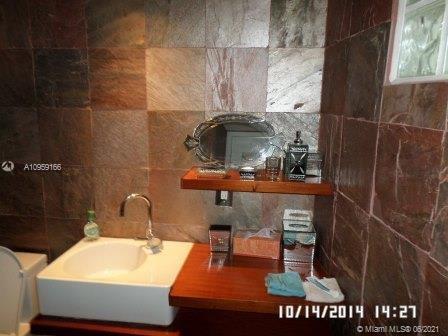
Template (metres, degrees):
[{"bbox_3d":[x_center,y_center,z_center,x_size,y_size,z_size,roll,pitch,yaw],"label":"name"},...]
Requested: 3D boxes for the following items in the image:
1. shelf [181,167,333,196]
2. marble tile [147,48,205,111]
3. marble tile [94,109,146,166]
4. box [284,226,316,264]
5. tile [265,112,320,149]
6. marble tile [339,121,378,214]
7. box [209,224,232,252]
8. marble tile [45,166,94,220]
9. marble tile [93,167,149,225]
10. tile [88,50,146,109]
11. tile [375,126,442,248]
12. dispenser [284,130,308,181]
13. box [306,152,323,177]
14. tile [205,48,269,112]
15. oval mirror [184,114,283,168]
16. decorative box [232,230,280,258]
[{"bbox_3d":[0.155,0.052,1.537,0.650,0.047,0.292,2,11,5],"label":"shelf"},{"bbox_3d":[-0.242,-0.443,1.631,0.303,0.303,0.012,2,10,6],"label":"marble tile"},{"bbox_3d":[-0.551,-0.154,1.716,0.303,0.303,0.012,2,10,6],"label":"marble tile"},{"bbox_3d":[0.364,0.362,1.604,0.145,0.150,0.150,2,10,6],"label":"box"},{"bbox_3d":[0.345,-0.123,1.644,0.268,0.305,0.020,2,12,5],"label":"tile"},{"bbox_3d":[0.500,-0.028,1.202,0.020,0.305,0.305,0,12,-2],"label":"marble tile"},{"bbox_3d":[-0.018,0.377,1.738,0.108,0.118,0.080,0,12,-2],"label":"box"},{"bbox_3d":[-0.860,0.135,1.802,0.303,0.303,0.012,2,10,6],"label":"marble tile"},{"bbox_3d":[-0.564,0.150,1.783,0.302,0.302,0.015,2,11,5],"label":"marble tile"},{"bbox_3d":[-0.545,-0.455,1.665,0.303,0.303,0.012,2,10,6],"label":"tile"},{"bbox_3d":[0.490,0.032,0.892,0.015,0.302,0.302,1,11,-1],"label":"tile"},{"bbox_3d":[0.327,-0.053,1.435,0.080,0.215,0.076,2,10,2],"label":"dispenser"},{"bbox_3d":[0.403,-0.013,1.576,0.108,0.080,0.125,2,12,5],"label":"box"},{"bbox_3d":[0.061,-0.431,1.597,0.303,0.303,0.012,2,10,6],"label":"tile"},{"bbox_3d":[0.045,-0.133,1.629,0.485,0.277,0.025,2,3,5],"label":"oval mirror"},{"bbox_3d":[0.169,0.371,1.630,0.228,0.115,0.115,2,10,6],"label":"decorative box"}]

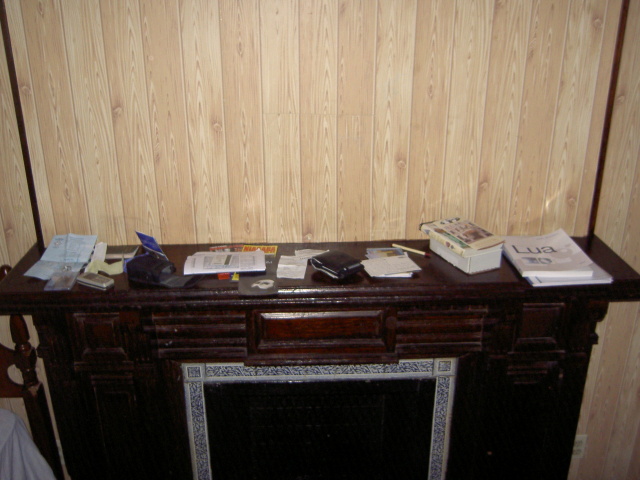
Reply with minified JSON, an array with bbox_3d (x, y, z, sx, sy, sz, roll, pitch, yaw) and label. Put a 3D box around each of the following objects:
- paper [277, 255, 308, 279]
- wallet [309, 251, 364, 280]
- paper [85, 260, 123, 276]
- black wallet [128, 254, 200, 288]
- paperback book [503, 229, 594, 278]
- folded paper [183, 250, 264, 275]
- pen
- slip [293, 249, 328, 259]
[{"bbox_3d":[-0.074,0.074,1.754,0.075,0.007,0.142,2,22,5],"label":"paper"},{"bbox_3d":[0.045,0.069,1.739,0.098,0.028,0.117,-20,30,-41],"label":"wallet"},{"bbox_3d":[-0.589,0.074,1.732,0.090,0.024,0.068,1,22,3],"label":"paper"},{"bbox_3d":[-0.420,0.078,1.694,0.172,0.045,0.088,11,24,24],"label":"black wallet"},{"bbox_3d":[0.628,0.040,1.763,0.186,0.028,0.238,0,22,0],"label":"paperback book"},{"bbox_3d":[-0.262,0.066,1.756,0.217,0.017,0.135,-3,22,-7],"label":"folded paper"},{"bbox_3d":[0.270,0.030,1.861,0.129,0.008,0.008,18,28,37],"label":"pen"},{"bbox_3d":[-0.023,0.040,1.840,0.098,0.006,0.055,0,22,0],"label":"slip"}]

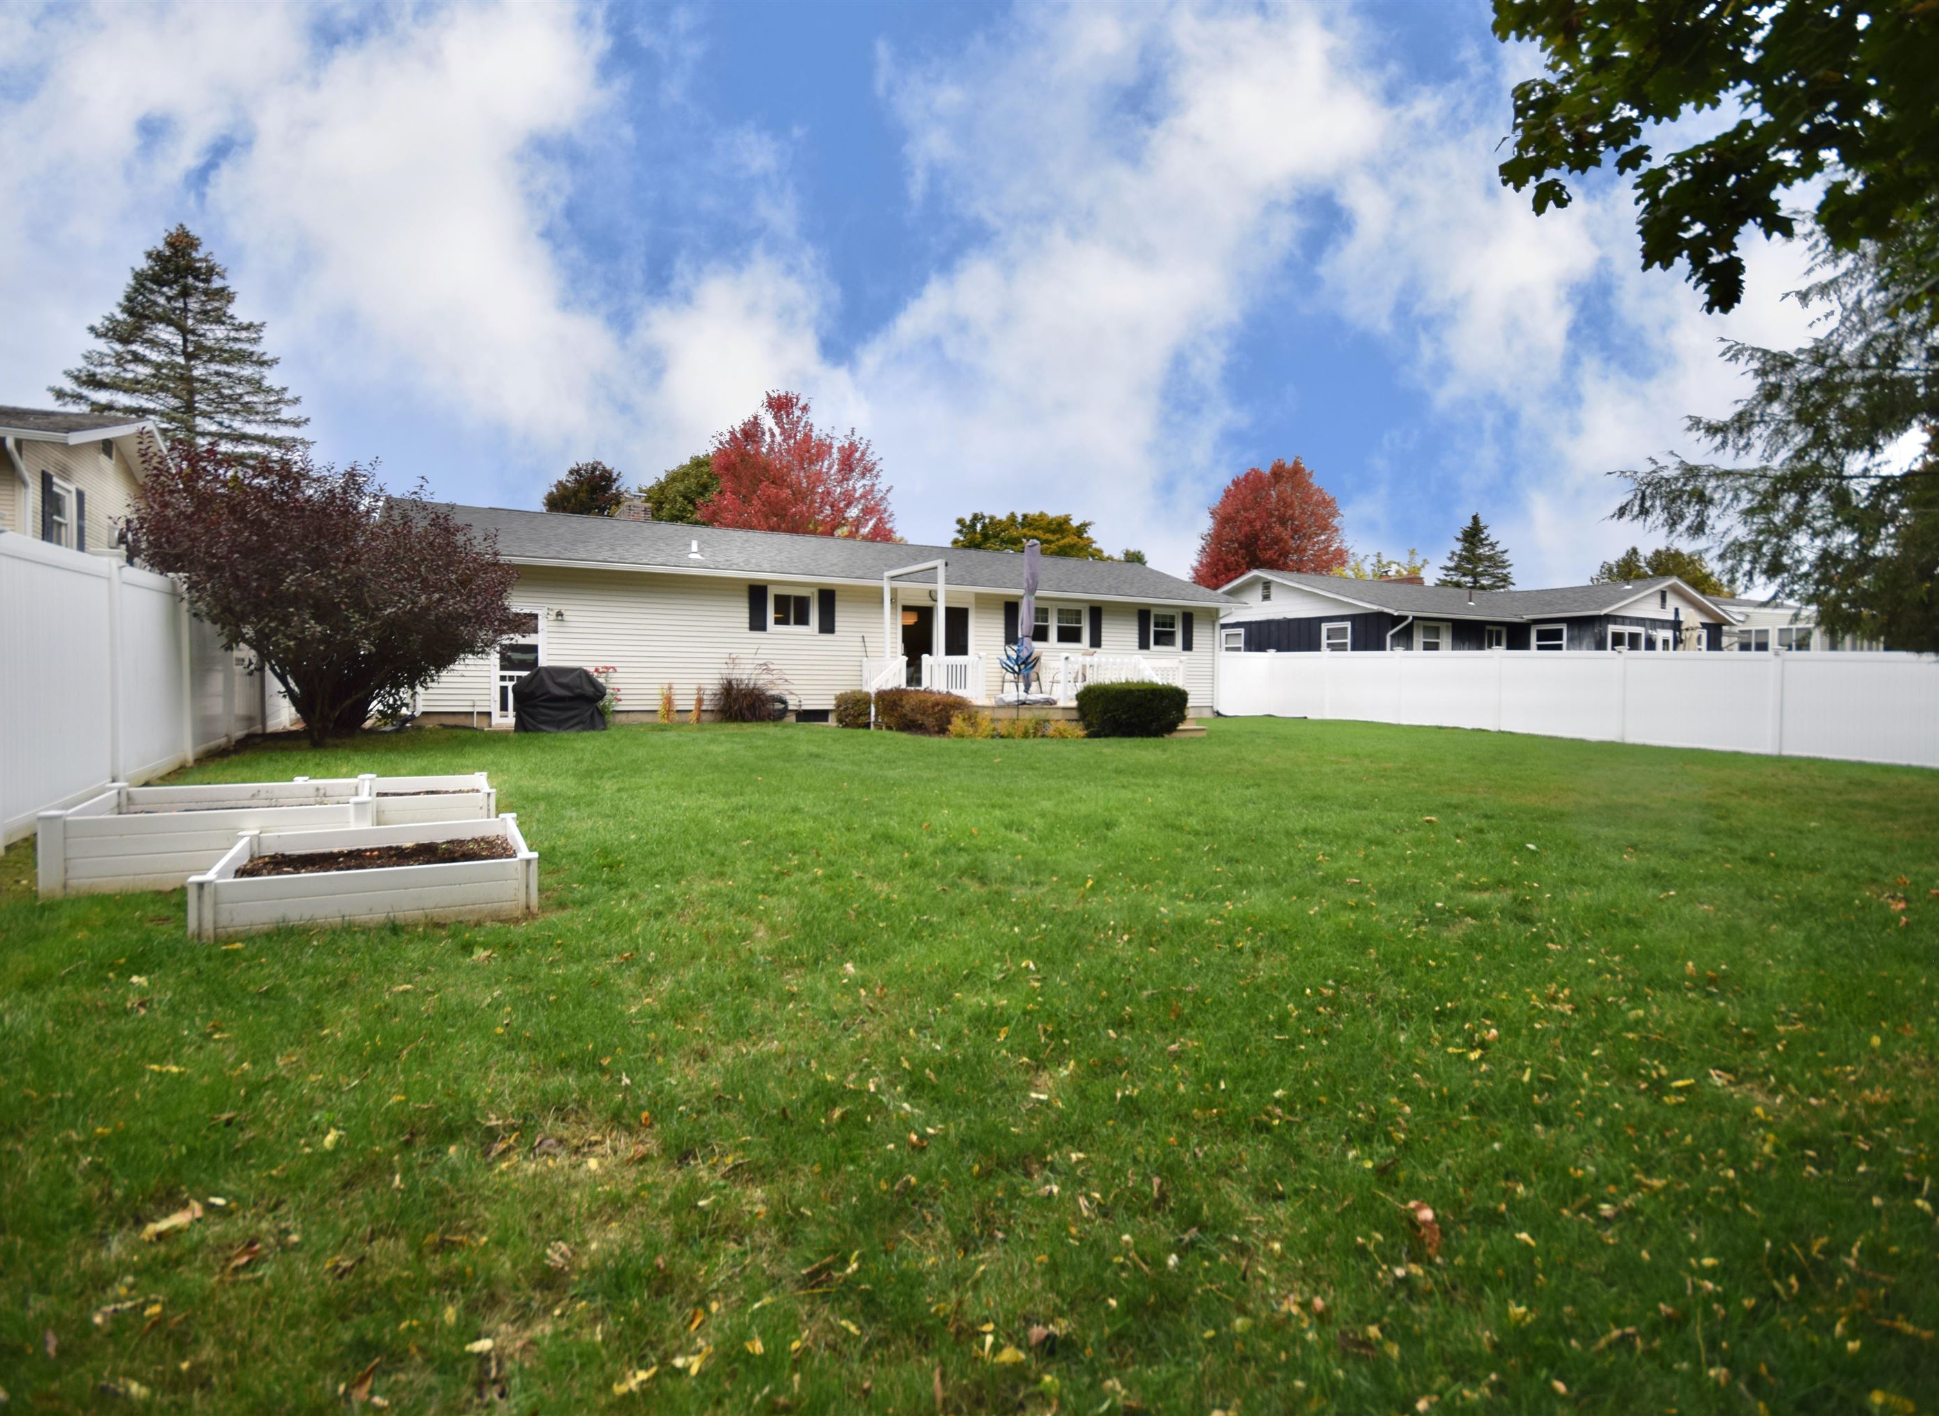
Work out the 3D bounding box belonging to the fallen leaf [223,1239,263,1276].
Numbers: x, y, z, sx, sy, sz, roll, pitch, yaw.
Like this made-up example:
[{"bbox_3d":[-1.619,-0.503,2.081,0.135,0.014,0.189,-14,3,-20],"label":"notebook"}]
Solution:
[{"bbox_3d":[-1.472,1.113,1.798,0.045,0.025,0.075,0,1,6],"label":"fallen leaf"}]

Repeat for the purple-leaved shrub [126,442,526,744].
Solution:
[{"bbox_3d":[-8.100,-1.460,11.200,4.200,3.750,4.100,0,1,0],"label":"purple-leaved shrub"}]

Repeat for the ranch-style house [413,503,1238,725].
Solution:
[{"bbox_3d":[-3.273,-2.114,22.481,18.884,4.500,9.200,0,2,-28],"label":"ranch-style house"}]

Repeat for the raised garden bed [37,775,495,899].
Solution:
[{"bbox_3d":[-3.995,0.614,5.506,1.943,0.400,2.555,-1,2,-33],"label":"raised garden bed"}]

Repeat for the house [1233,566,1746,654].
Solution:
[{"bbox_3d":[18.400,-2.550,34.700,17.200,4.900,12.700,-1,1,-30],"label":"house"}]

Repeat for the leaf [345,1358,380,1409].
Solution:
[{"bbox_3d":[-1.032,1.147,1.510,0.042,0.030,0.080,0,1,-14],"label":"leaf"}]

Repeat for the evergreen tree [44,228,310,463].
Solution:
[{"bbox_3d":[-24.900,-7.800,28.000,7.200,15.100,7.200,0,1,0],"label":"evergreen tree"}]

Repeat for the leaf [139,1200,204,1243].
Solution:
[{"bbox_3d":[-1.708,1.100,1.894,0.060,0.030,0.110,0,1,14],"label":"leaf"}]

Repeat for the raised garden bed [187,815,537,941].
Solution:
[{"bbox_3d":[-2.802,0.772,4.234,1.220,0.270,1.220,-1,2,-32],"label":"raised garden bed"}]

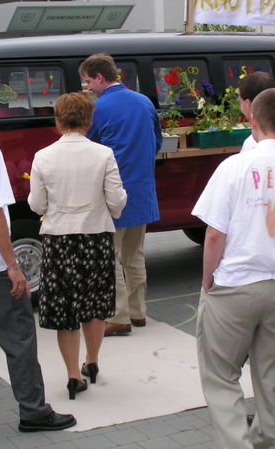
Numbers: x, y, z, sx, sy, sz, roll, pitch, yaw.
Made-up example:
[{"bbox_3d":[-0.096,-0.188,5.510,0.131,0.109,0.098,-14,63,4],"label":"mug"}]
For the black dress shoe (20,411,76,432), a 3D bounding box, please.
[{"bbox_3d":[-0.440,0.937,5.071,0.290,0.115,0.108,-3,9,-9],"label":"black dress shoe"}]

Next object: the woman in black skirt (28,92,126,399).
[{"bbox_3d":[-0.303,0.104,5.503,0.500,1.610,0.380,-1,9,0],"label":"woman in black skirt"}]

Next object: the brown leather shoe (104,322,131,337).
[{"bbox_3d":[-0.187,0.657,6.744,0.285,0.110,0.105,-1,9,4],"label":"brown leather shoe"}]

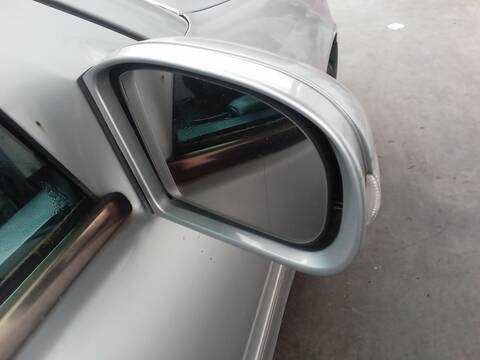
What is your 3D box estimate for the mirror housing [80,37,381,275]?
[{"bbox_3d":[0.016,-0.036,0.330,0.239,0.182,0.120,18,45,18],"label":"mirror housing"}]

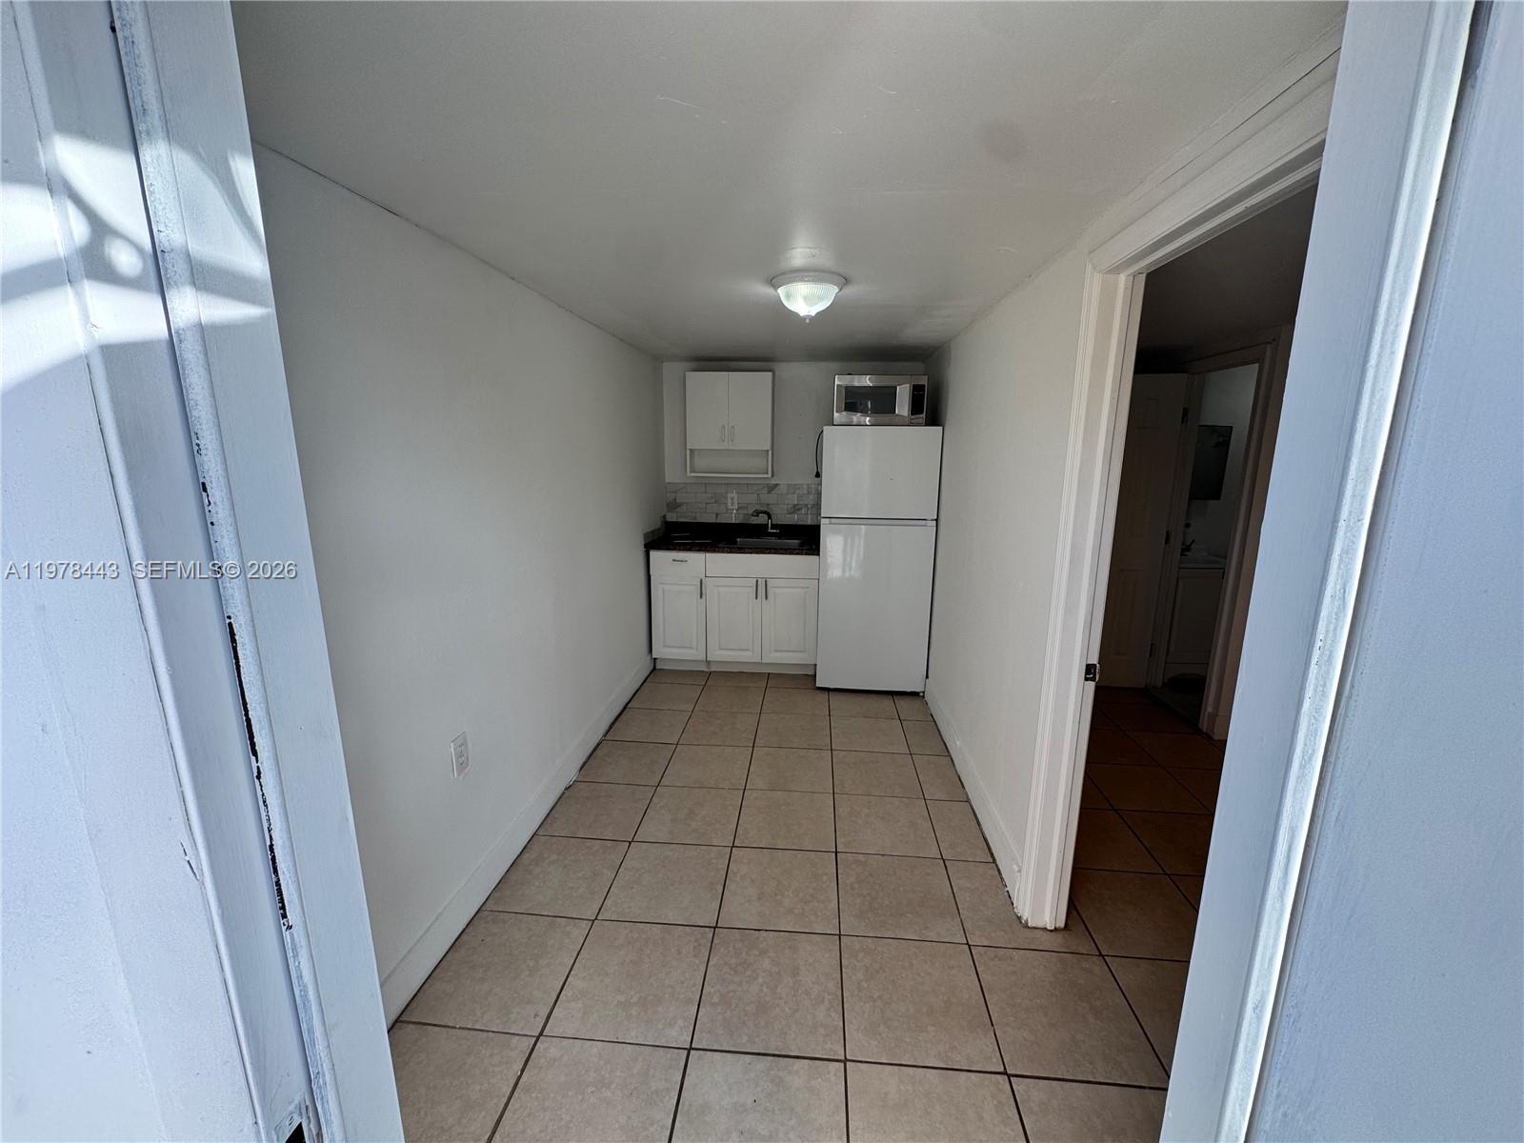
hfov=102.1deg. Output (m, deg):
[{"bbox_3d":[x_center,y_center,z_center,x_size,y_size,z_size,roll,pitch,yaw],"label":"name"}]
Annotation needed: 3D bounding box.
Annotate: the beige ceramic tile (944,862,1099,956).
[{"bbox_3d":[0.904,1.185,2.199,0.413,0.010,0.413,1,12,5],"label":"beige ceramic tile"}]

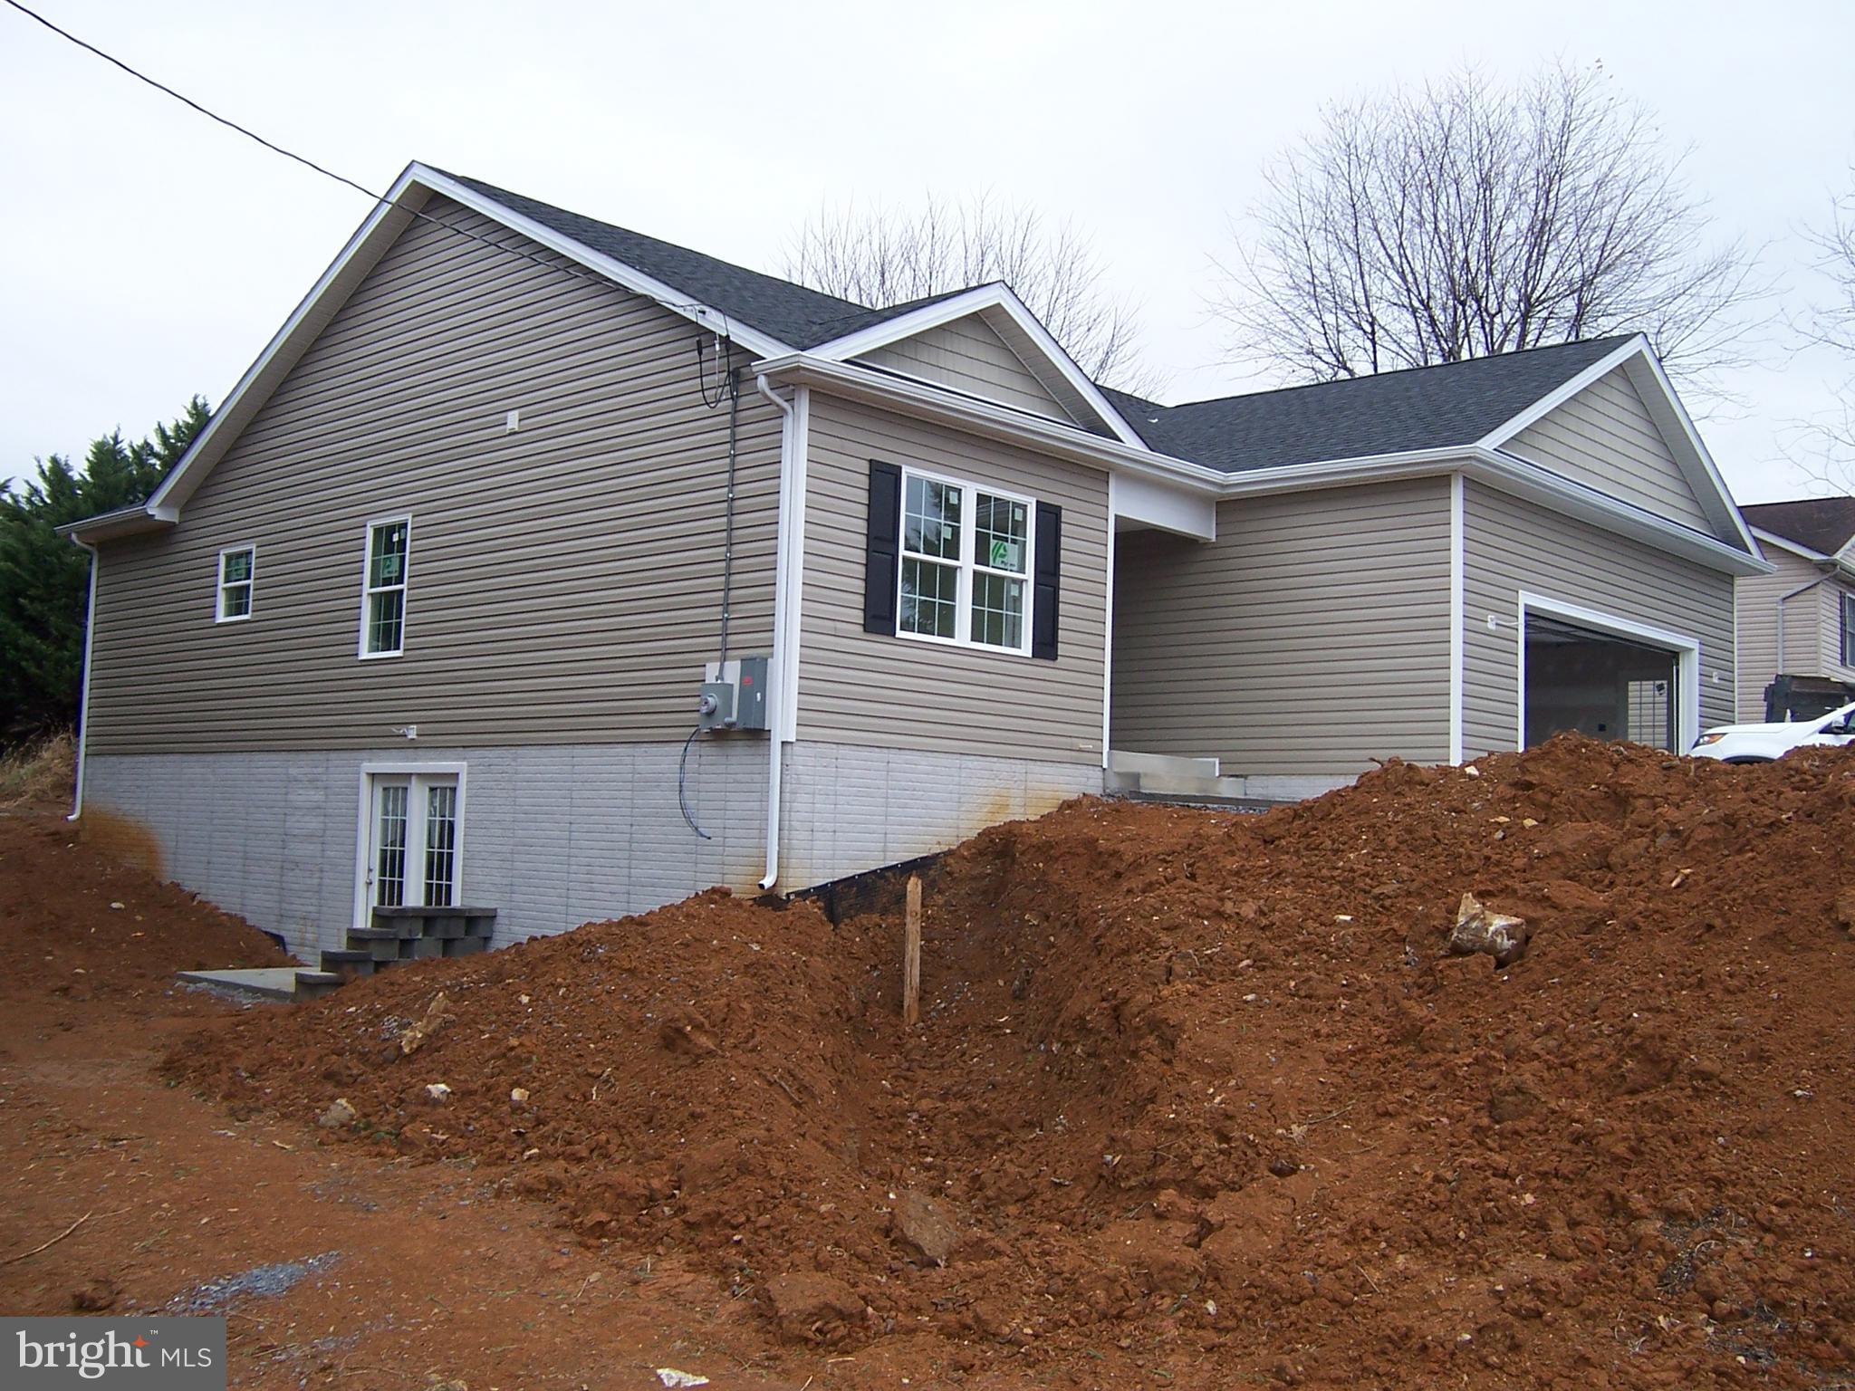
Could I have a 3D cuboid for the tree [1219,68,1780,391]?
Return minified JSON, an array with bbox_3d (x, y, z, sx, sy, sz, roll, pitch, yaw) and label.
[{"bbox_3d":[12.242,-5.467,38.740,11.578,17.007,11.578,0,-5,17],"label":"tree"}]

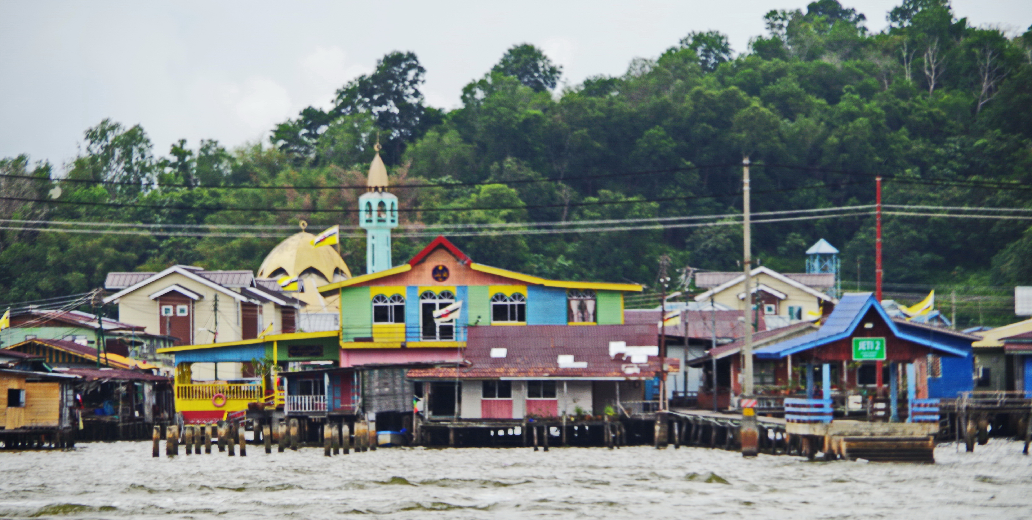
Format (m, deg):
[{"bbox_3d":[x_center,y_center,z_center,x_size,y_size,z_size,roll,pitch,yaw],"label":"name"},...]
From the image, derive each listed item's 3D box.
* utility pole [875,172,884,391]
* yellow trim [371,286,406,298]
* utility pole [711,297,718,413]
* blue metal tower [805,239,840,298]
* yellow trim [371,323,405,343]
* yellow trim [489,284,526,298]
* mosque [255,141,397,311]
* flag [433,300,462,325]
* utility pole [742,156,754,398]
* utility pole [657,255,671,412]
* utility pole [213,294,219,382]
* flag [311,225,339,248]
[{"bbox_3d":[19.613,1.392,312.000,0.350,11.878,0.350,0,-1,0],"label":"utility pole"},{"bbox_3d":[-6.394,1.618,290.000,1.820,0.610,0.120,0,-1,0],"label":"yellow trim"},{"bbox_3d":[10.366,4.949,302.000,0.200,6.065,0.200,-1,-1,0],"label":"utility pole"},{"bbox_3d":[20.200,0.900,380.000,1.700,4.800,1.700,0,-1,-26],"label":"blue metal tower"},{"bbox_3d":[-6.791,3.911,309.000,1.780,1.013,0.080,0,-1,0],"label":"yellow trim"},{"bbox_3d":[-0.425,1.577,290.000,1.860,0.660,0.120,0,-1,0],"label":"yellow trim"},{"bbox_3d":[-15.445,0.688,470.000,12.000,20.712,12.000,0,-1,0],"label":"mosque"},{"bbox_3d":[-3.392,2.612,286.000,1.400,1.270,0.400,0,-1,0],"label":"flag"},{"bbox_3d":[11.333,0.849,283.000,0.380,11.840,0.380,-1,-1,0],"label":"utility pole"},{"bbox_3d":[7.758,3.866,303.000,0.650,8.282,0.500,0,-1,0],"label":"utility pole"},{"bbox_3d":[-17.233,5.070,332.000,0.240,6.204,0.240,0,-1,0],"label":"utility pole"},{"bbox_3d":[-9.524,-1.185,288.000,1.400,1.130,0.400,0,-1,0],"label":"flag"}]

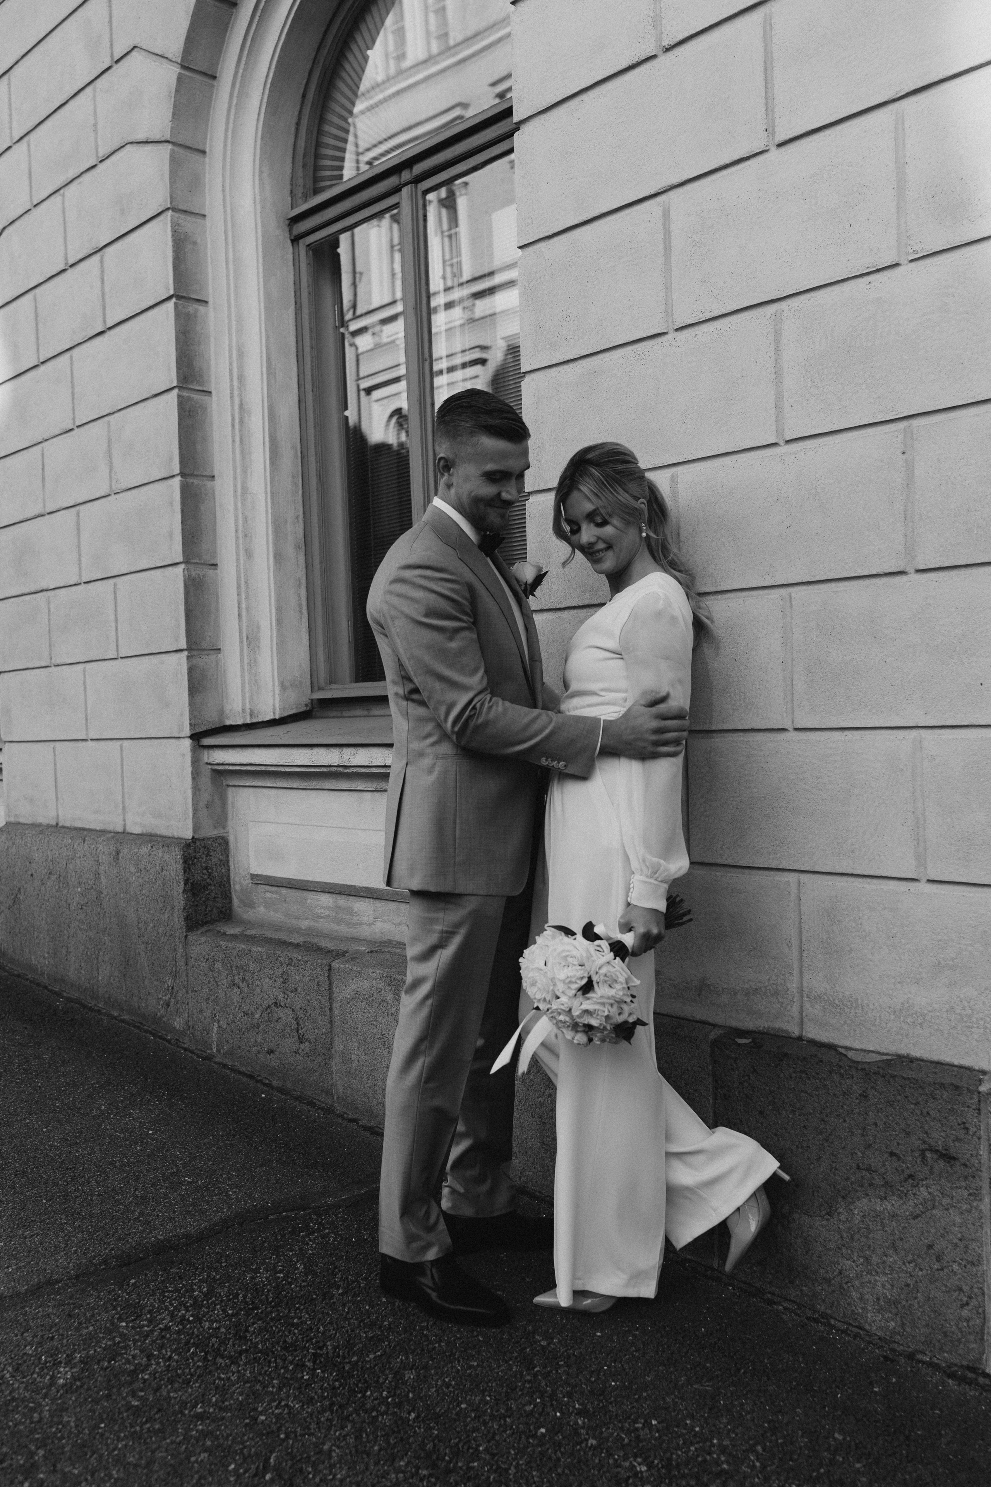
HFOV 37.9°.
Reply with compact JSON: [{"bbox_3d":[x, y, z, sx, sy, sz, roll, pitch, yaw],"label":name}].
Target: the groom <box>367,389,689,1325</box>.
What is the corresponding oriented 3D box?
[{"bbox_3d":[0.082,0.190,2.900,0.640,1.820,0.530,-2,1,17],"label":"groom"}]

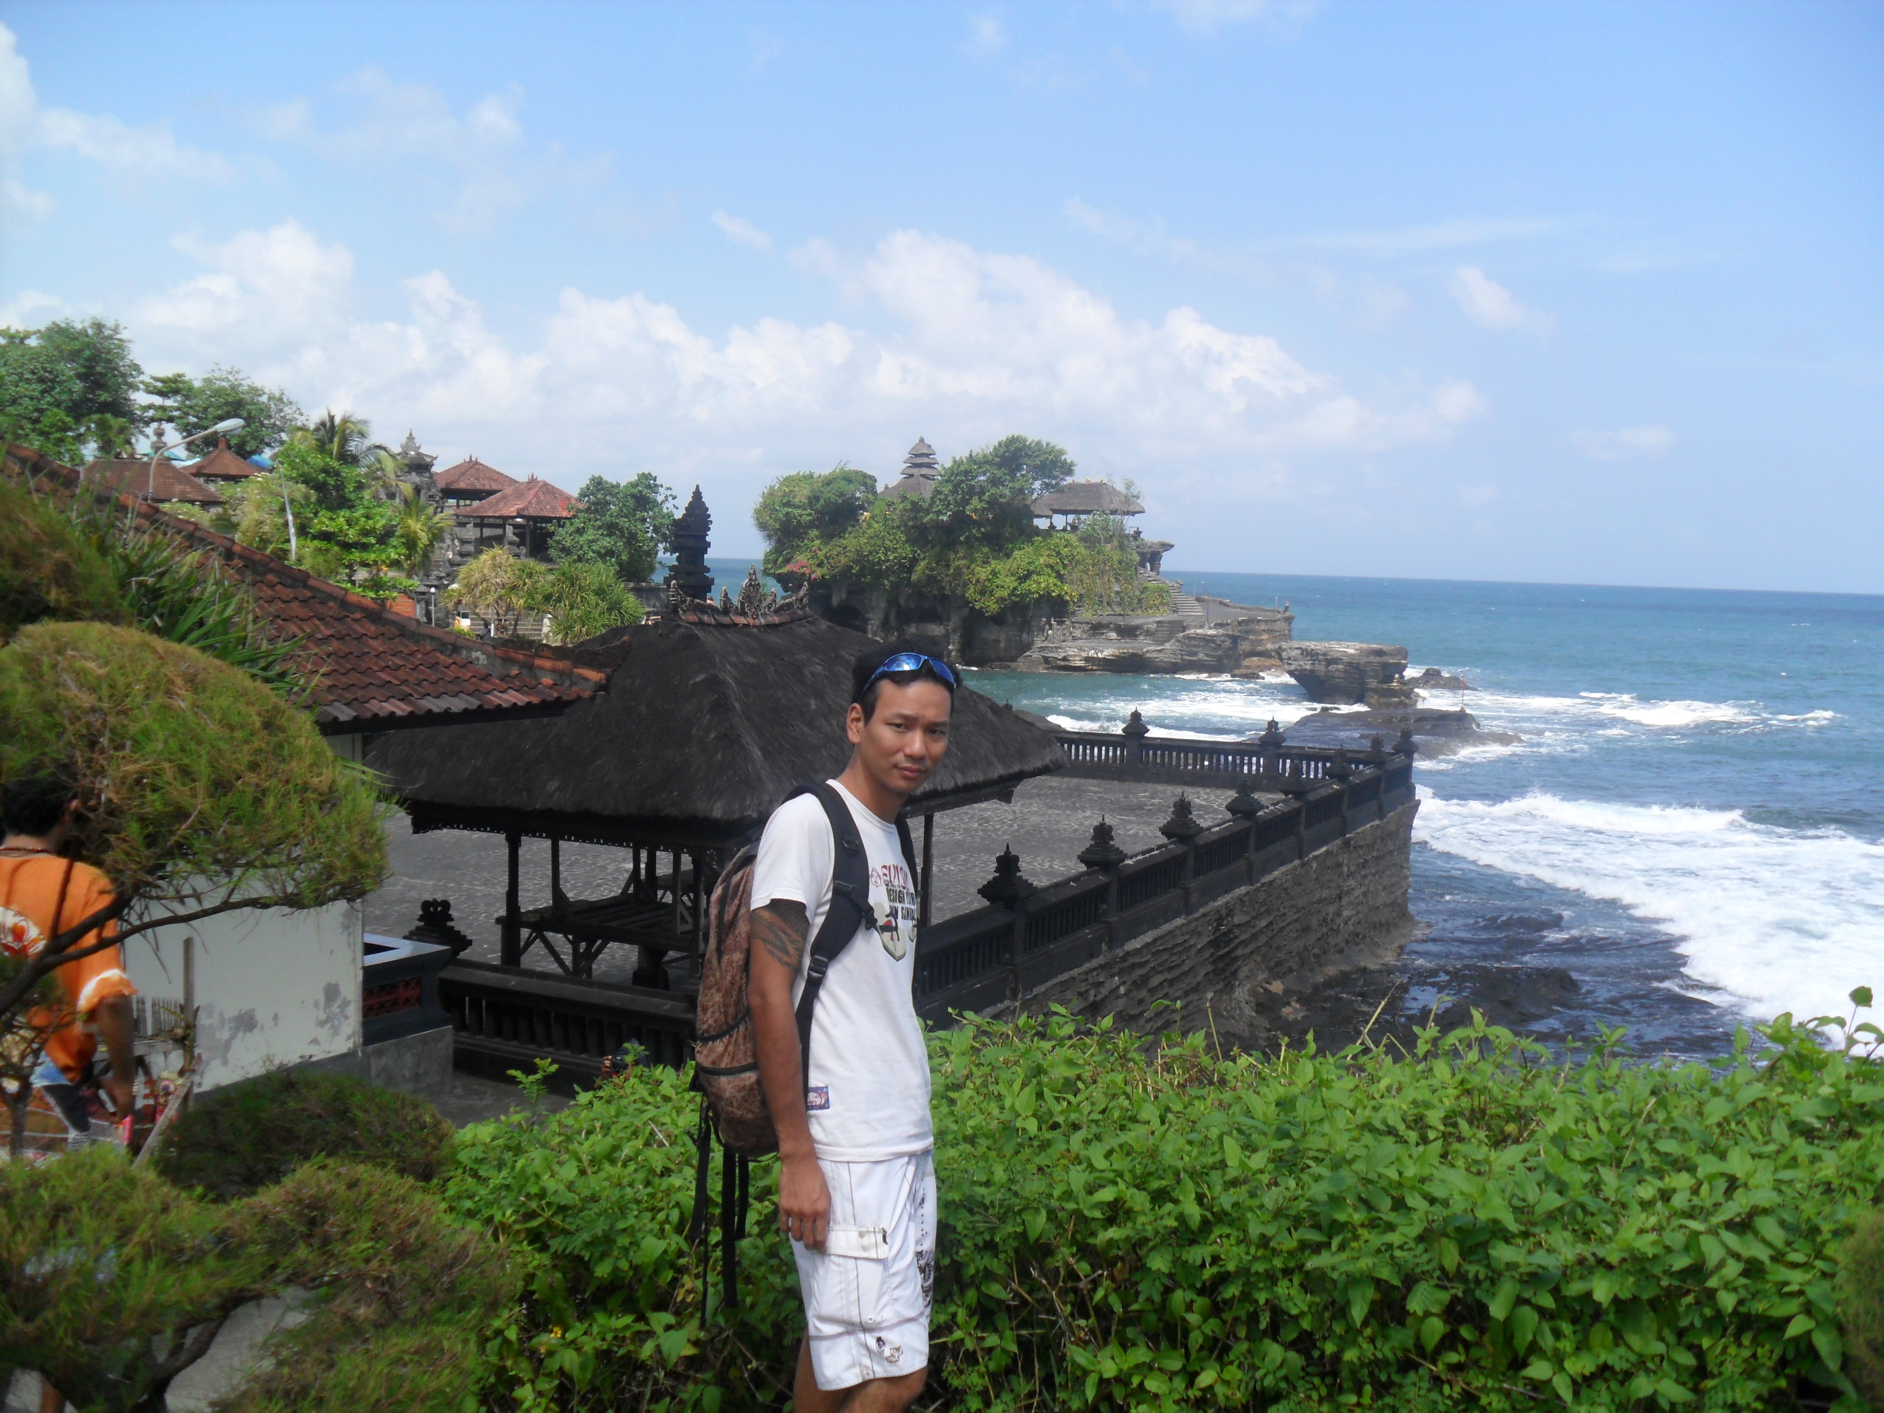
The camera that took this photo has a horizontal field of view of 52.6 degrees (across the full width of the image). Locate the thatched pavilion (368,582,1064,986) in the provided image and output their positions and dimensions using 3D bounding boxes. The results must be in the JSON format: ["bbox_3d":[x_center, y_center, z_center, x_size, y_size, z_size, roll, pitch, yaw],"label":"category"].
[{"bbox_3d":[-2.689,0.788,28.107,5.660,5.250,10.140,4,5,25],"label":"thatched pavilion"}]

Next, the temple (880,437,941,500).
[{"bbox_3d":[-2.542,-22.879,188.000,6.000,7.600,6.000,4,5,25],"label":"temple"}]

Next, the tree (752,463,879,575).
[{"bbox_3d":[-11.897,-17.536,178.000,12.000,10.500,11.000,2,4,0],"label":"tree"}]

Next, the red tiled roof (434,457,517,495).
[{"bbox_3d":[-25.841,-12.818,106.000,4.300,2.100,4.500,4,5,25],"label":"red tiled roof"}]

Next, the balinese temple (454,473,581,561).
[{"bbox_3d":[-20.954,-9.333,94.000,4.200,4.400,4.800,4,5,25],"label":"balinese temple"}]

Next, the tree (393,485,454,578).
[{"bbox_3d":[-21.790,-7.325,80.000,2.600,4.200,2.600,2,4,0],"label":"tree"}]

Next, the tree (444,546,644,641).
[{"bbox_3d":[-16.484,-4.430,78.000,7.600,4.200,5.000,2,4,0],"label":"tree"}]

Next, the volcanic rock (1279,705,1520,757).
[{"bbox_3d":[26.910,1.541,114.000,15.500,1.700,19.000,2,4,0],"label":"volcanic rock"}]

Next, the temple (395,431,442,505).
[{"bbox_3d":[-26.919,-12.078,98.000,2.600,4.400,2.400,4,5,25],"label":"temple"}]

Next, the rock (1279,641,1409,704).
[{"bbox_3d":[29.694,-2.434,140.000,9.300,4.400,7.500,2,4,0],"label":"rock"}]

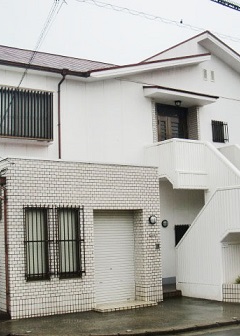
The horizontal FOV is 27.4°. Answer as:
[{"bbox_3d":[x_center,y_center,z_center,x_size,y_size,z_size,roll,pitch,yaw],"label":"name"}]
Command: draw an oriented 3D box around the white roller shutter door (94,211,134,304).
[{"bbox_3d":[-0.184,2.187,12.270,1.346,2.277,0.099,3,-8,-32],"label":"white roller shutter door"}]

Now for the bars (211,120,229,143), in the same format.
[{"bbox_3d":[3.319,-1.191,16.272,0.703,0.683,0.168,3,-8,-32],"label":"bars"}]

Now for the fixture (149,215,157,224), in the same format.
[{"bbox_3d":[0.824,1.313,12.444,0.218,0.223,0.139,3,-8,-32],"label":"fixture"}]

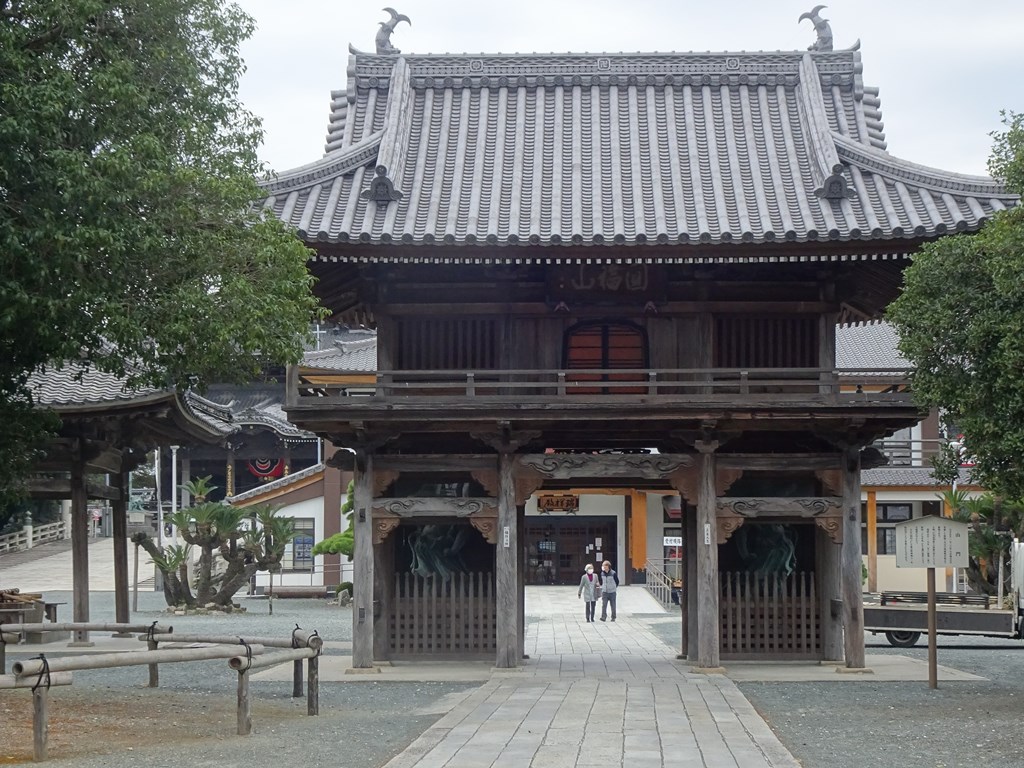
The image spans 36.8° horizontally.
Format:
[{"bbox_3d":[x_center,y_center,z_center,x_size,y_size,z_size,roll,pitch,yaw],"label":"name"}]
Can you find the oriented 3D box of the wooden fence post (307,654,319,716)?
[{"bbox_3d":[-2.092,3.185,16.255,0.110,0.623,0.110,0,-7,2],"label":"wooden fence post"}]

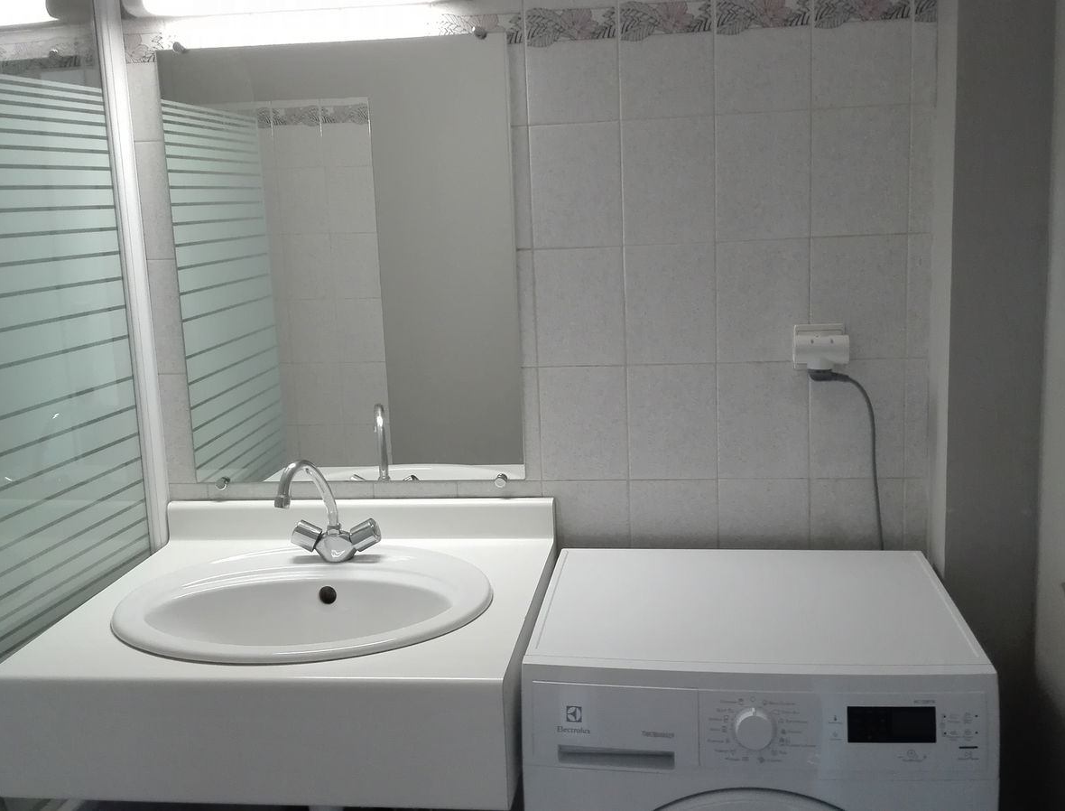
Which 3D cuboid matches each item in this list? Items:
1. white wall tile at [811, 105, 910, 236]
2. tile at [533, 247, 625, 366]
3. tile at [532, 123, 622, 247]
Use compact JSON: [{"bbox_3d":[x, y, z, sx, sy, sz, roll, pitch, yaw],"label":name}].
[{"bbox_3d":[0.526,-0.374,1.661,0.152,0.202,0.010,-1,10,8],"label":"white wall tile"},{"bbox_3d":[0.080,-0.166,1.741,0.149,0.197,0.010,-1,10,8],"label":"tile"},{"bbox_3d":[0.072,-0.361,1.704,0.150,0.200,0.010,-1,11,8],"label":"tile"}]

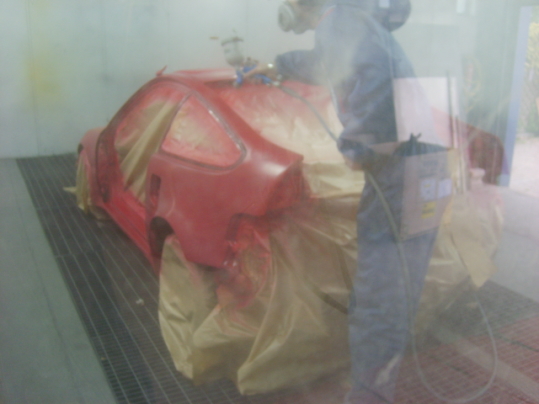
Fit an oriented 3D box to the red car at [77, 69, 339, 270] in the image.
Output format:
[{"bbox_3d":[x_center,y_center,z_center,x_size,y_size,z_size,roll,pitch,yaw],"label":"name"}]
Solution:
[{"bbox_3d":[-0.363,-0.344,4.245,1.680,1.340,4.150,-8,17,-27],"label":"red car"}]

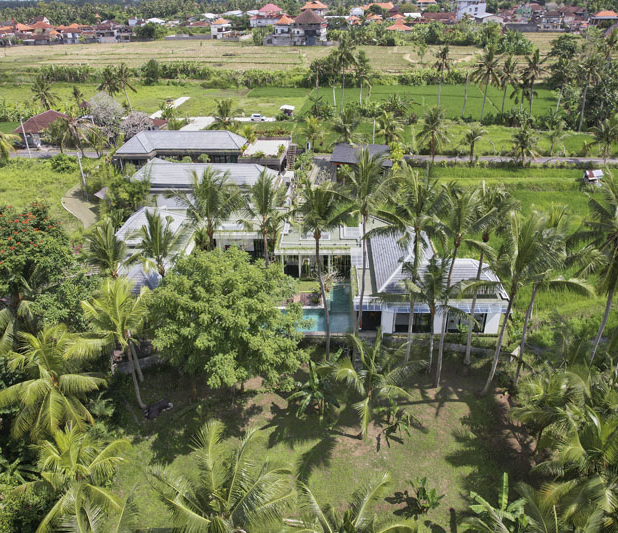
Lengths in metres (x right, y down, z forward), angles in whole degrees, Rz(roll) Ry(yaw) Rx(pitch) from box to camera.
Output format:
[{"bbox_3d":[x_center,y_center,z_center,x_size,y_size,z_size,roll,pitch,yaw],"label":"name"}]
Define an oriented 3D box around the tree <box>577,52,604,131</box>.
[{"bbox_3d":[59.330,-36.726,104.103,5.500,16.200,5.500,-1,29,0],"label":"tree"}]

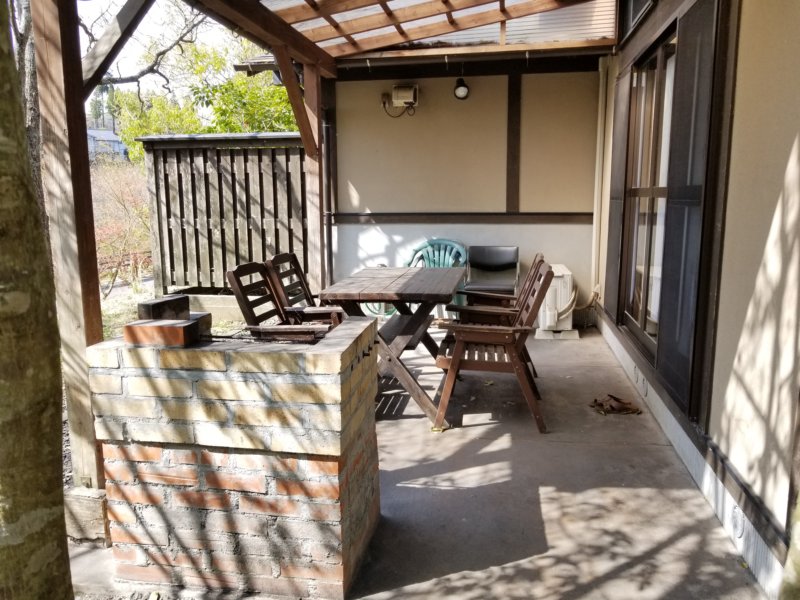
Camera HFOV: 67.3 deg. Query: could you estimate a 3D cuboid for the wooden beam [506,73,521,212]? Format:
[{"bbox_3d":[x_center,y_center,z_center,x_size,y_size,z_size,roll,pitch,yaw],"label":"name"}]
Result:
[{"bbox_3d":[1.085,-1.487,5.736,0.124,1.290,0.060,1,9,11],"label":"wooden beam"}]

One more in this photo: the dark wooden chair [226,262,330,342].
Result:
[{"bbox_3d":[-0.615,0.255,3.641,0.620,0.950,0.600,1,10,11],"label":"dark wooden chair"}]

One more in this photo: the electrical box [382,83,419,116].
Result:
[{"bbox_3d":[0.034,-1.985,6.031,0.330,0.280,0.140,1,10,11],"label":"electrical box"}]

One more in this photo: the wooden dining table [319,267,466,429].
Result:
[{"bbox_3d":[0.023,0.236,3.960,0.738,0.760,1.309,1,9,8],"label":"wooden dining table"}]

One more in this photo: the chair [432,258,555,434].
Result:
[{"bbox_3d":[0.552,0.225,3.526,0.615,0.915,0.600,1,9,8],"label":"chair"}]

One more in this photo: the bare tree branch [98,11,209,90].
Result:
[{"bbox_3d":[-3.180,-3.218,7.720,1.300,0.900,0.500,-4,10,-21],"label":"bare tree branch"}]

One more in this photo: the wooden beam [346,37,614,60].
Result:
[{"bbox_3d":[0.649,-2.256,5.436,2.463,0.070,0.060,1,9,11],"label":"wooden beam"}]

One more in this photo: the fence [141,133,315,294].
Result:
[{"bbox_3d":[-1.884,-0.910,6.728,2.120,1.810,0.160,1,10,11],"label":"fence"}]

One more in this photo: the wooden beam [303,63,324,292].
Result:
[{"bbox_3d":[-0.712,-0.825,5.112,0.107,2.236,0.107,1,9,11],"label":"wooden beam"}]

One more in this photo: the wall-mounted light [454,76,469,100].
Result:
[{"bbox_3d":[0.572,-1.963,5.571,0.135,0.215,0.190,1,9,11],"label":"wall-mounted light"}]

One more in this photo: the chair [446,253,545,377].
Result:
[{"bbox_3d":[0.693,0.142,4.245,0.630,0.950,0.600,1,10,11],"label":"chair"}]

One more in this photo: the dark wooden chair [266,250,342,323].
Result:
[{"bbox_3d":[-0.543,0.157,4.215,0.620,0.950,0.600,1,10,11],"label":"dark wooden chair"}]

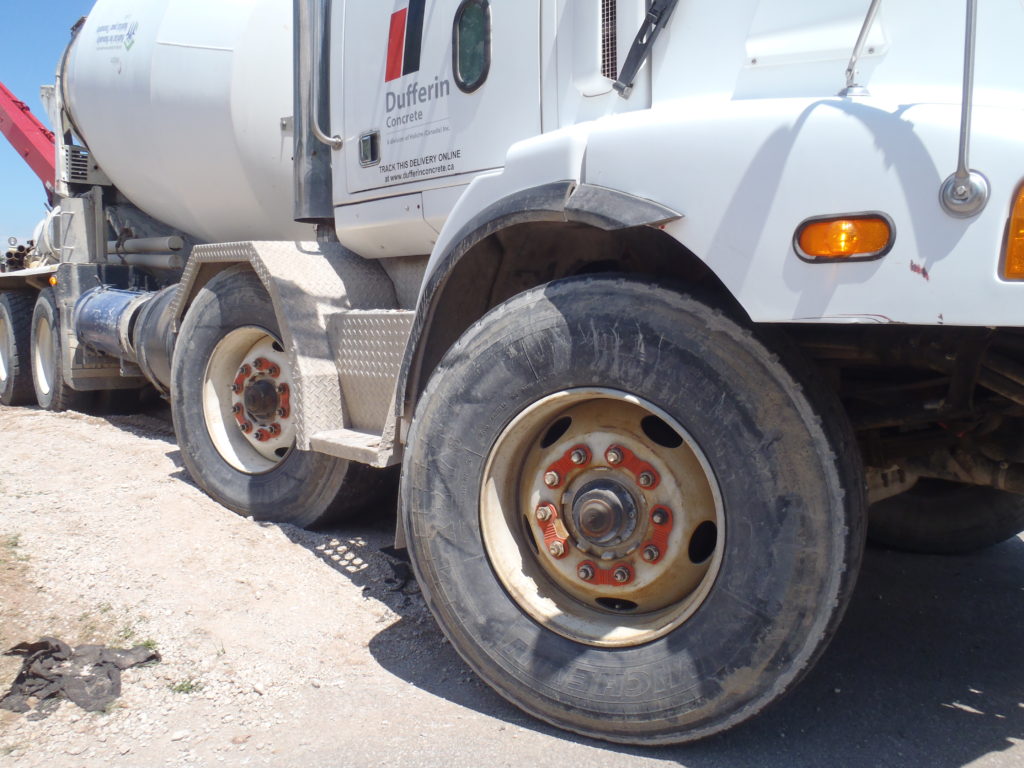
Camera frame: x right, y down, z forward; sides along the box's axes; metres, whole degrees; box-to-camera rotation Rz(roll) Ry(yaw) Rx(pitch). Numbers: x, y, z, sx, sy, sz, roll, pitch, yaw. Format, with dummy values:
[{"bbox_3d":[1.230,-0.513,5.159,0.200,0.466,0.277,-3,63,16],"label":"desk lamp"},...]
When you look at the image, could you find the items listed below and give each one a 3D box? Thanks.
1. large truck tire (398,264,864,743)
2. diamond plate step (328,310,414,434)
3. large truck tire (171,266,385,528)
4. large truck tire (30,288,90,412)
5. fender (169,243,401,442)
[{"bbox_3d":[0.264,0.291,2.023,1.065,1.065,0.385,4,6,27],"label":"large truck tire"},{"bbox_3d":[-0.361,-0.035,2.843,0.290,0.410,0.520,-4,7,-41],"label":"diamond plate step"},{"bbox_3d":[-0.944,0.055,3.410,1.065,1.065,0.385,5,7,34],"label":"large truck tire"},{"bbox_3d":[-3.487,-0.217,6.438,0.280,1.050,1.050,-4,7,-40],"label":"large truck tire"},{"bbox_3d":[-0.900,-0.197,3.380,0.500,0.730,1.300,-4,7,-41],"label":"fender"}]

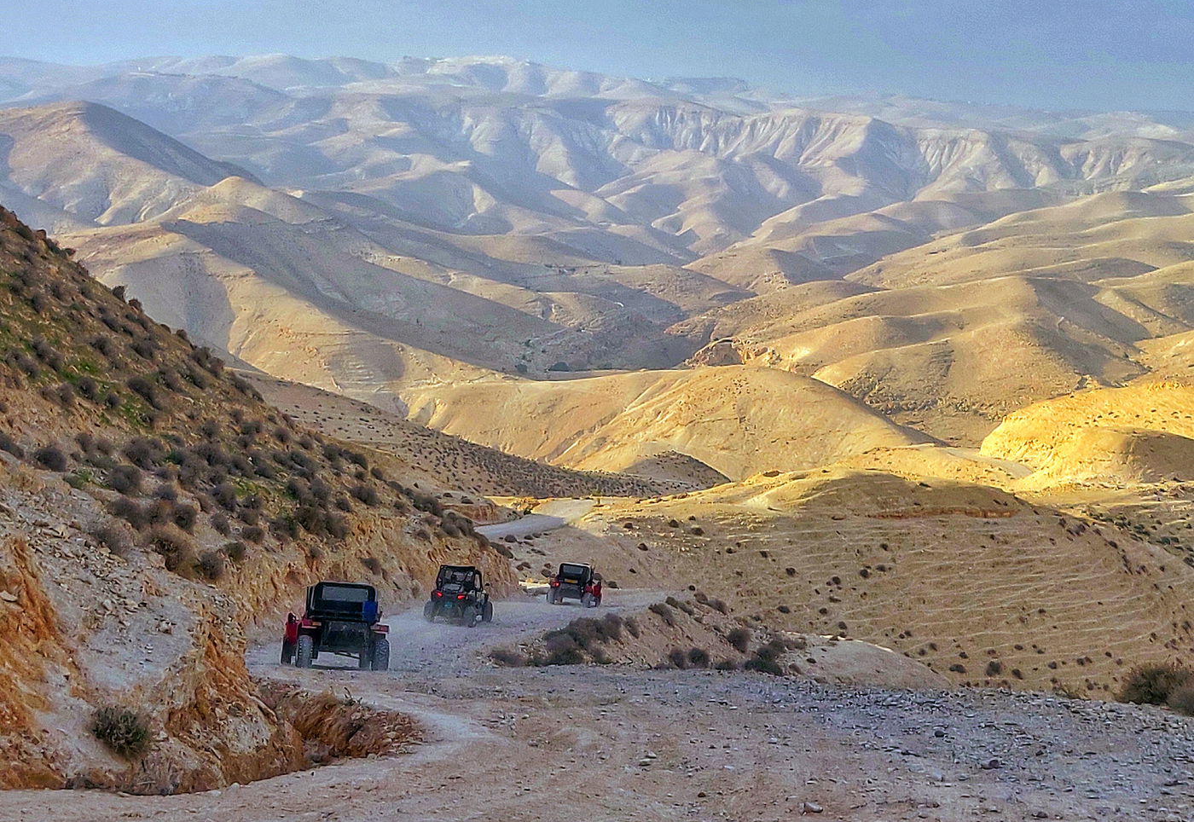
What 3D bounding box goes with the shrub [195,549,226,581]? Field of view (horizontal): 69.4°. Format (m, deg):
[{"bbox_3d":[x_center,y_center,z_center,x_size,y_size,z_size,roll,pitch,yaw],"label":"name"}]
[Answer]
[{"bbox_3d":[-8.241,3.284,18.400,0.640,0.620,0.608,-2,8,-24],"label":"shrub"}]

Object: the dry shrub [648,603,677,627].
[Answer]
[{"bbox_3d":[2.310,7.209,30.500,0.970,0.800,0.921,2,8,5],"label":"dry shrub"}]

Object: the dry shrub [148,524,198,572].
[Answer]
[{"bbox_3d":[-8.604,2.783,17.500,0.980,0.880,0.931,-2,8,-26],"label":"dry shrub"}]

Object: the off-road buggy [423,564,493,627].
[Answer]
[{"bbox_3d":[-4.174,5.663,27.194,1.570,1.840,2.850,3,-8,5],"label":"off-road buggy"}]

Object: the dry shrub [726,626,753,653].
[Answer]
[{"bbox_3d":[4.289,6.891,26.000,0.770,0.720,0.731,3,8,10],"label":"dry shrub"}]

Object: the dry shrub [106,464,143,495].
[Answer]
[{"bbox_3d":[-10.958,1.590,20.000,0.850,0.700,0.807,-3,9,-29],"label":"dry shrub"}]

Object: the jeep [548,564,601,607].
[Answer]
[{"bbox_3d":[-0.770,6.946,35.066,1.750,1.680,3.050,3,-8,8],"label":"jeep"}]

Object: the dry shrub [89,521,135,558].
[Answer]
[{"bbox_3d":[-9.273,2.463,16.500,0.830,0.700,0.788,-3,9,-30],"label":"dry shrub"}]

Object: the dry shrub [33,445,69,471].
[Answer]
[{"bbox_3d":[-11.854,1.011,18.700,0.770,0.580,0.731,-3,9,-32],"label":"dry shrub"}]

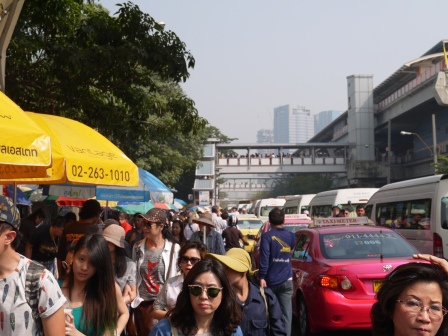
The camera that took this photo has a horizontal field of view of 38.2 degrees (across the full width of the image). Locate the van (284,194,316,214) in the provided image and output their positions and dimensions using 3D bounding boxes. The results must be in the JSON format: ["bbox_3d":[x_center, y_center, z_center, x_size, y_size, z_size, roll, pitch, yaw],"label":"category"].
[{"bbox_3d":[4.181,2.487,31.234,1.880,2.285,5.380,0,-4,-2],"label":"van"}]

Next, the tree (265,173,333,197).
[{"bbox_3d":[10.937,3.861,94.946,10.000,7.700,9.000,0,-4,0],"label":"tree"}]

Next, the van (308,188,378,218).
[{"bbox_3d":[4.298,1.963,22.950,1.880,2.285,5.380,0,-4,-2],"label":"van"}]

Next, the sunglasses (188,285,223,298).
[{"bbox_3d":[-0.063,0.497,2.687,0.142,0.050,0.140,4,2,8],"label":"sunglasses"}]

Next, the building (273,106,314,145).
[{"bbox_3d":[96.200,-12.688,888.581,40.000,141.000,39.000,2,-4,-26],"label":"building"}]

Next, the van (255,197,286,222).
[{"bbox_3d":[3.167,3.366,45.106,1.880,2.285,5.380,0,-4,-2],"label":"van"}]

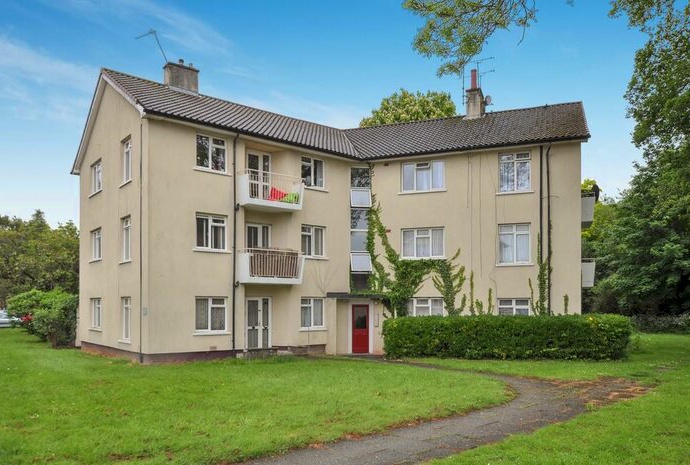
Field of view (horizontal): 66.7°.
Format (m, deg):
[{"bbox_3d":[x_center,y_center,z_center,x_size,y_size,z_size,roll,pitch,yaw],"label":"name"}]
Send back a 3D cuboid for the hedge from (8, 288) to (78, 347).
[{"bbox_3d":[-15.183,4.366,27.044,2.000,2.570,7.500,3,-5,-39],"label":"hedge"}]

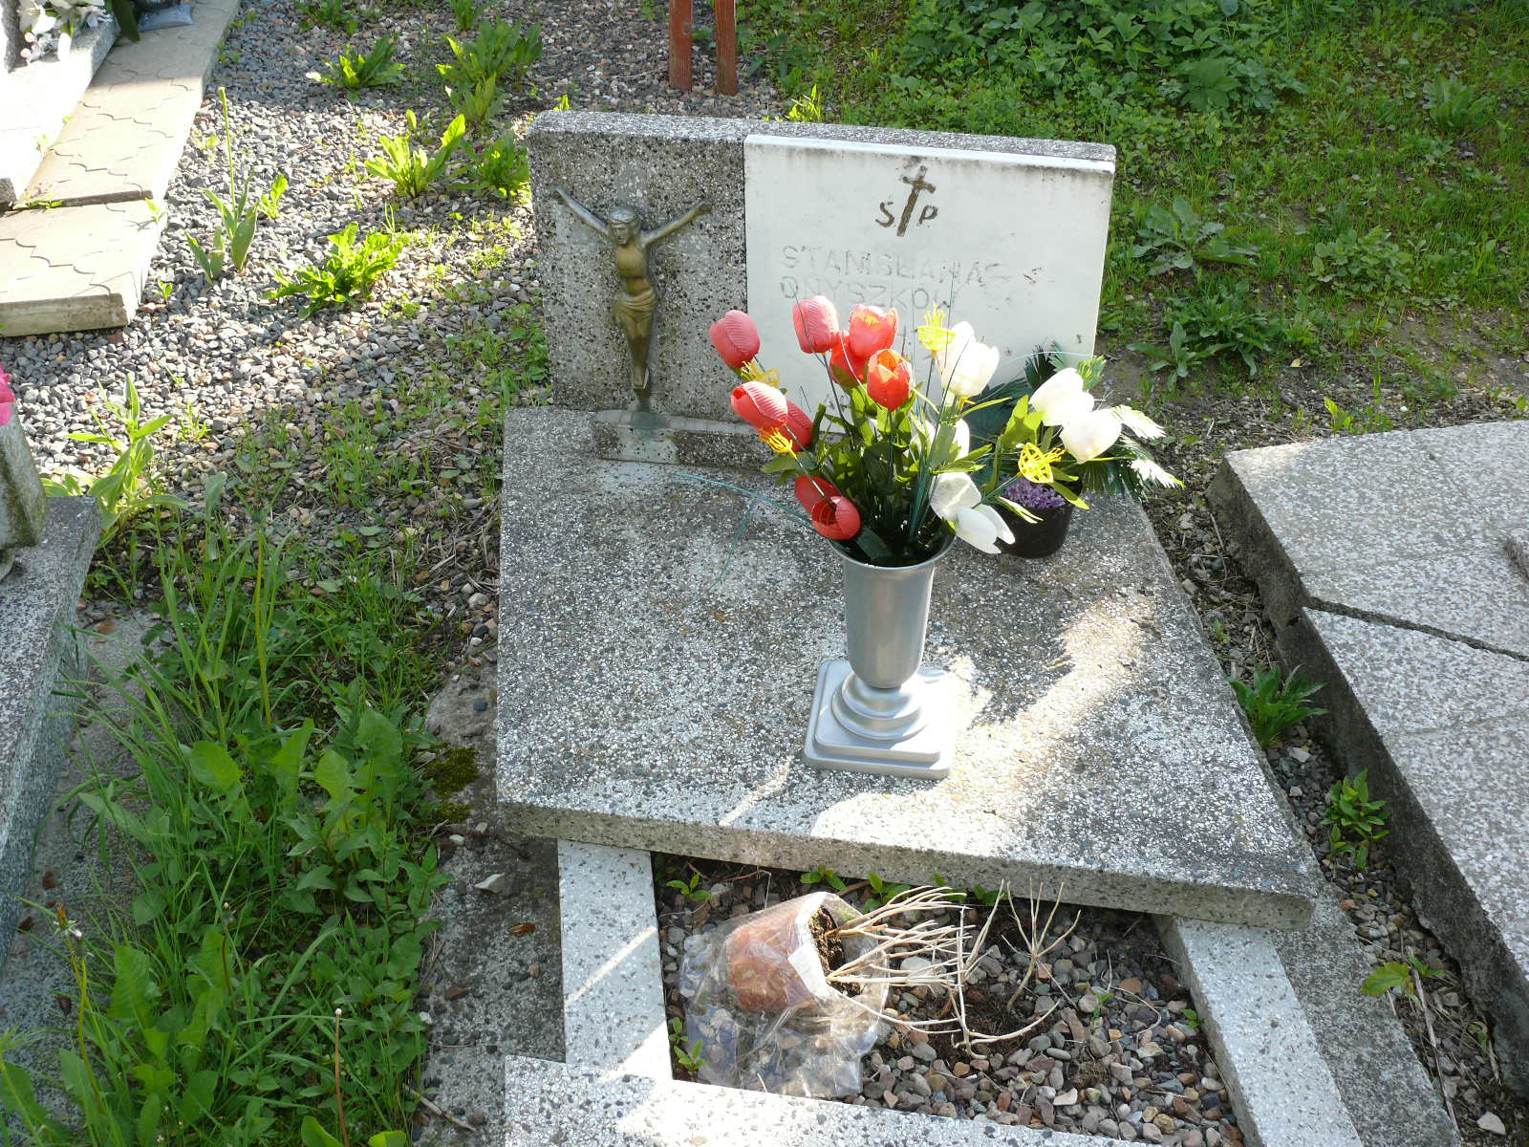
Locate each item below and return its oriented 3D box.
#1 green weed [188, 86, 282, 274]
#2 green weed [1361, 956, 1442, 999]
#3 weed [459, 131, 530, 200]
[{"bbox_3d":[-1.074,-0.787,3.131,0.191,0.379,0.143,0,32,0],"label":"green weed"},{"bbox_3d":[0.707,0.446,1.711,0.083,0.038,0.050,-1,40,0],"label":"green weed"},{"bbox_3d":[-0.563,-0.866,3.220,0.160,0.115,0.140,-1,40,0],"label":"weed"}]

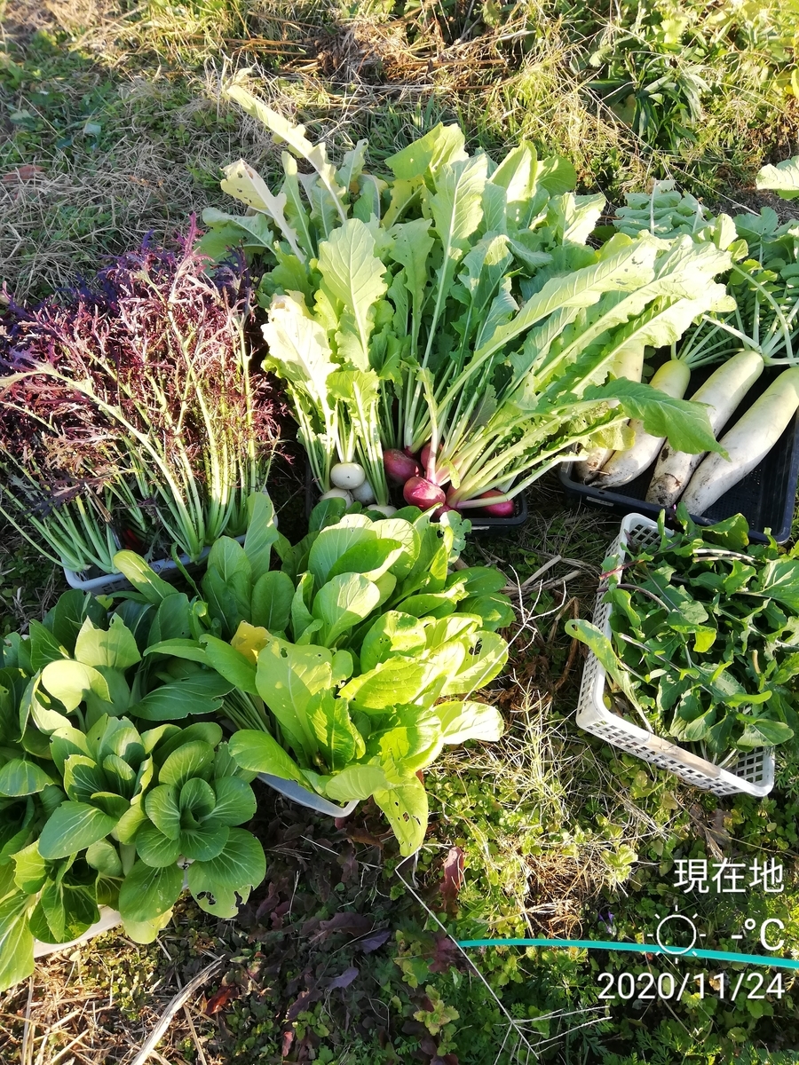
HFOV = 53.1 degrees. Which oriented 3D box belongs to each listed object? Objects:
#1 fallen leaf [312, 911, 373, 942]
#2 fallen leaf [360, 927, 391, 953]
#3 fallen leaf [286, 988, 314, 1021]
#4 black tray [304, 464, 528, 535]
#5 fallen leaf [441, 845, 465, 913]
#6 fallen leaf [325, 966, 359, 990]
[{"bbox_3d":[-0.061,0.430,0.871,0.067,0.014,0.024,-11,60,-7],"label":"fallen leaf"},{"bbox_3d":[-0.026,0.441,0.866,0.036,0.014,0.019,-16,61,-11],"label":"fallen leaf"},{"bbox_3d":[-0.103,0.493,0.833,0.016,0.014,0.036,39,66,19],"label":"fallen leaf"},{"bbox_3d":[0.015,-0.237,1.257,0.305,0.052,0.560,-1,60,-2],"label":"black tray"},{"bbox_3d":[0.061,0.389,0.898,0.024,0.014,0.070,6,60,2],"label":"fallen leaf"},{"bbox_3d":[-0.060,0.472,0.846,0.038,0.014,0.016,-23,63,-14],"label":"fallen leaf"}]

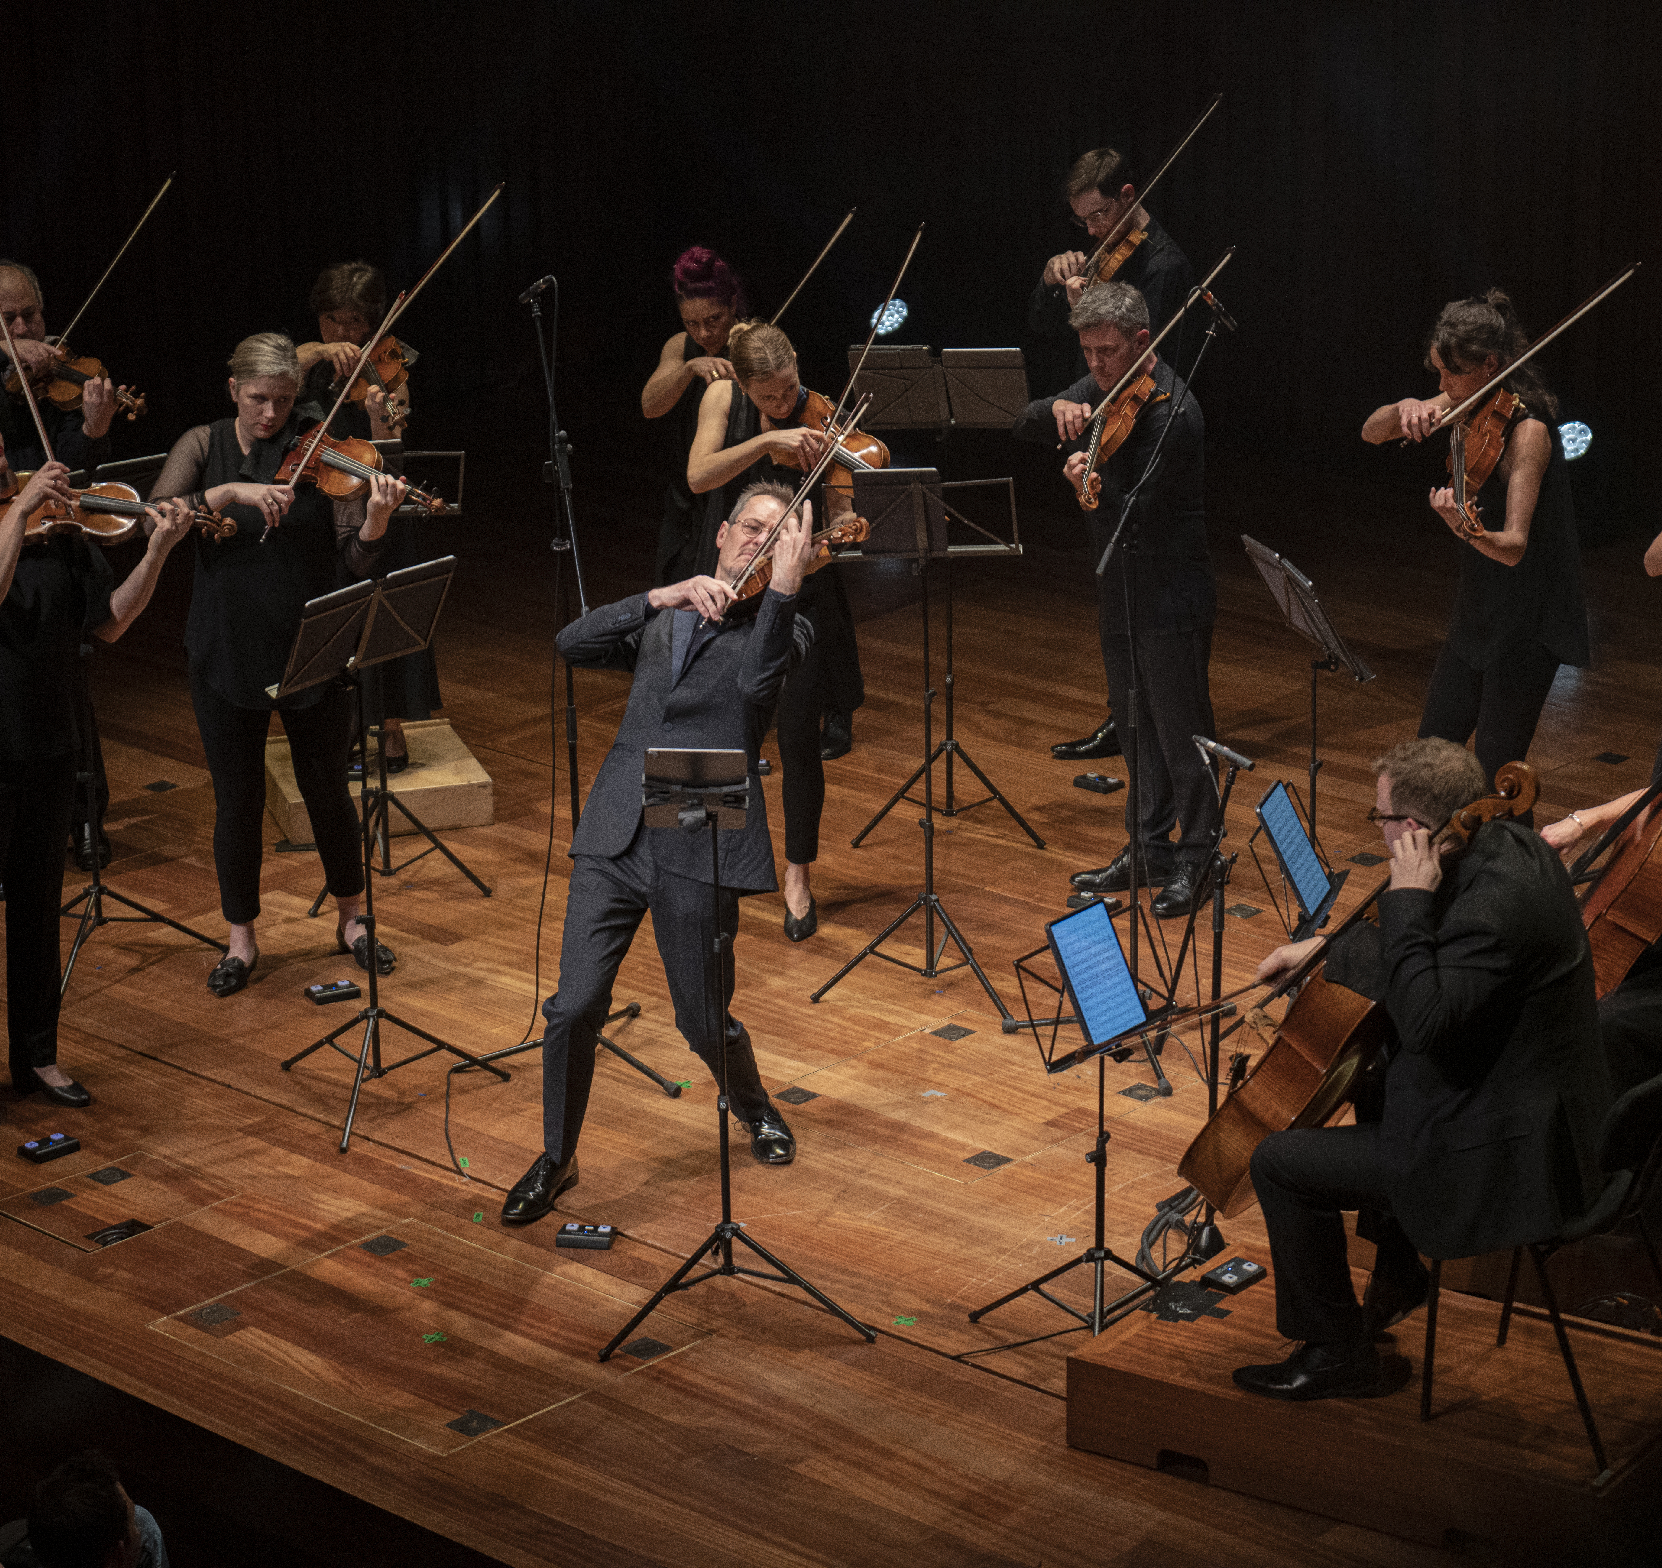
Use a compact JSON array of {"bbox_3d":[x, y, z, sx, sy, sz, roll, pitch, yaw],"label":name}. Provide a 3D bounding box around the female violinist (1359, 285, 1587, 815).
[{"bbox_3d":[1.643,-0.392,11.835,0.500,1.740,0.560,-15,22,-36],"label":"female violinist"}]

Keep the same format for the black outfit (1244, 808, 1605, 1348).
[{"bbox_3d":[1.233,0.616,9.354,0.740,1.040,0.600,5,19,19],"label":"black outfit"}]

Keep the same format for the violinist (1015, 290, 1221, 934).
[{"bbox_3d":[0.820,-0.517,12.674,0.520,1.745,0.600,-17,23,-40],"label":"violinist"}]

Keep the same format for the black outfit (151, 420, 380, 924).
[{"bbox_3d":[-1.455,-0.264,11.848,0.580,1.370,0.440,-2,18,-3],"label":"black outfit"}]

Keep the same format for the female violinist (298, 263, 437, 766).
[{"bbox_3d":[-1.358,-0.782,13.293,0.550,1.504,0.480,-5,18,-14],"label":"female violinist"}]

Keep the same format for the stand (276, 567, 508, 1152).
[{"bbox_3d":[-1.123,0.147,11.085,0.520,1.319,0.580,16,24,42],"label":"stand"}]

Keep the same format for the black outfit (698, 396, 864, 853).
[{"bbox_3d":[-0.126,-0.405,12.290,0.460,1.357,0.380,-8,19,-21],"label":"black outfit"}]

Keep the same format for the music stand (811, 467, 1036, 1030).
[{"bbox_3d":[0.218,-0.139,11.677,0.530,1.400,0.520,-3,18,-5],"label":"music stand"}]

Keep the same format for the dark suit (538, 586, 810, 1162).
[{"bbox_3d":[-0.359,0.203,10.711,0.640,1.298,0.580,1,18,5],"label":"dark suit"}]

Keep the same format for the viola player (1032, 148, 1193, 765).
[{"bbox_3d":[0.830,-0.990,13.711,0.500,1.845,0.540,-15,23,-38],"label":"viola player"}]

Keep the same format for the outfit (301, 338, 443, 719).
[{"bbox_3d":[-1.333,-0.720,13.246,0.460,1.150,0.400,4,18,14],"label":"outfit"}]

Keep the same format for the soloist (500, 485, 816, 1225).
[{"bbox_3d":[-0.400,0.135,10.647,0.740,1.588,0.750,1,18,5],"label":"soloist"}]

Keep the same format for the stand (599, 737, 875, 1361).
[{"bbox_3d":[-0.216,0.517,9.806,0.570,1.310,0.510,1,18,5],"label":"stand"}]

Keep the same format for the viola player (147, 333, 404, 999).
[{"bbox_3d":[-1.462,-0.326,11.930,0.660,1.718,0.500,-5,18,-14],"label":"viola player"}]

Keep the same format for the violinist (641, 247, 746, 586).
[{"bbox_3d":[-0.283,-0.842,13.754,0.580,1.567,0.500,-4,18,-11],"label":"violinist"}]

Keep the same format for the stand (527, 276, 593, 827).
[{"bbox_3d":[-0.675,-0.269,11.200,0.570,1.980,0.570,-7,19,-17],"label":"stand"}]

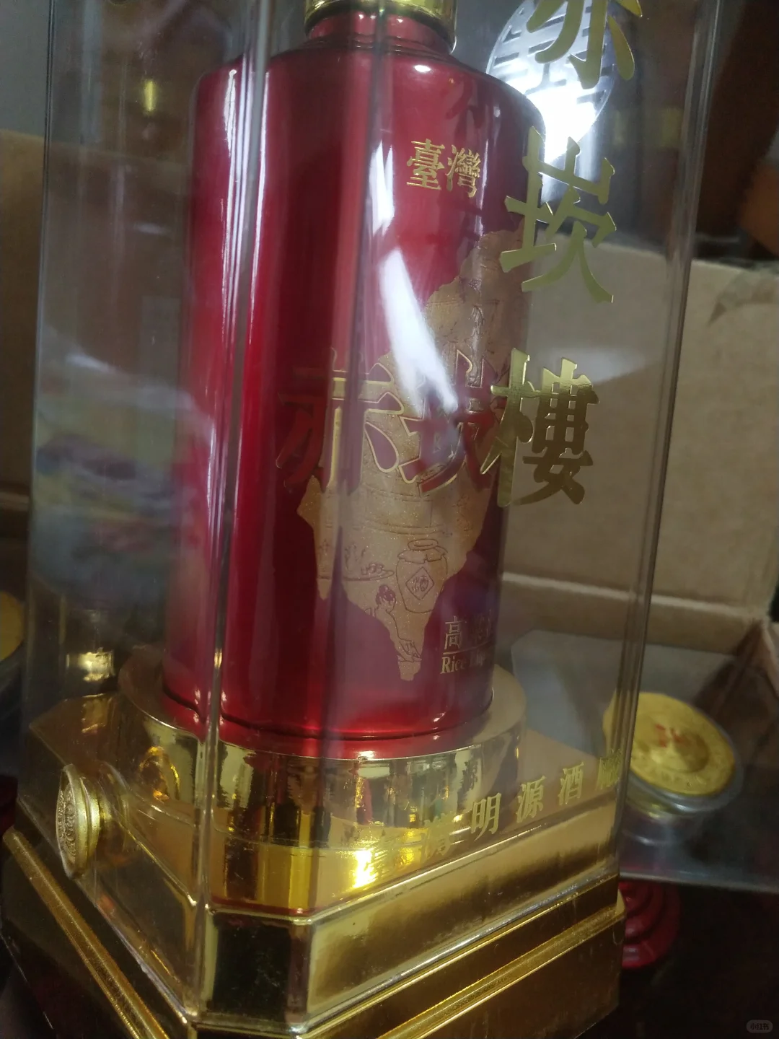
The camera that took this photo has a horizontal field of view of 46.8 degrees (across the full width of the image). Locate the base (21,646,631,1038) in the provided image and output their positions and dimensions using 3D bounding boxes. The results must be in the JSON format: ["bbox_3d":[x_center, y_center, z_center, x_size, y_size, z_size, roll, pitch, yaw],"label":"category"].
[{"bbox_3d":[-0.019,0.076,0.233,0.126,0.077,0.125,-3,13,-40],"label":"base"}]

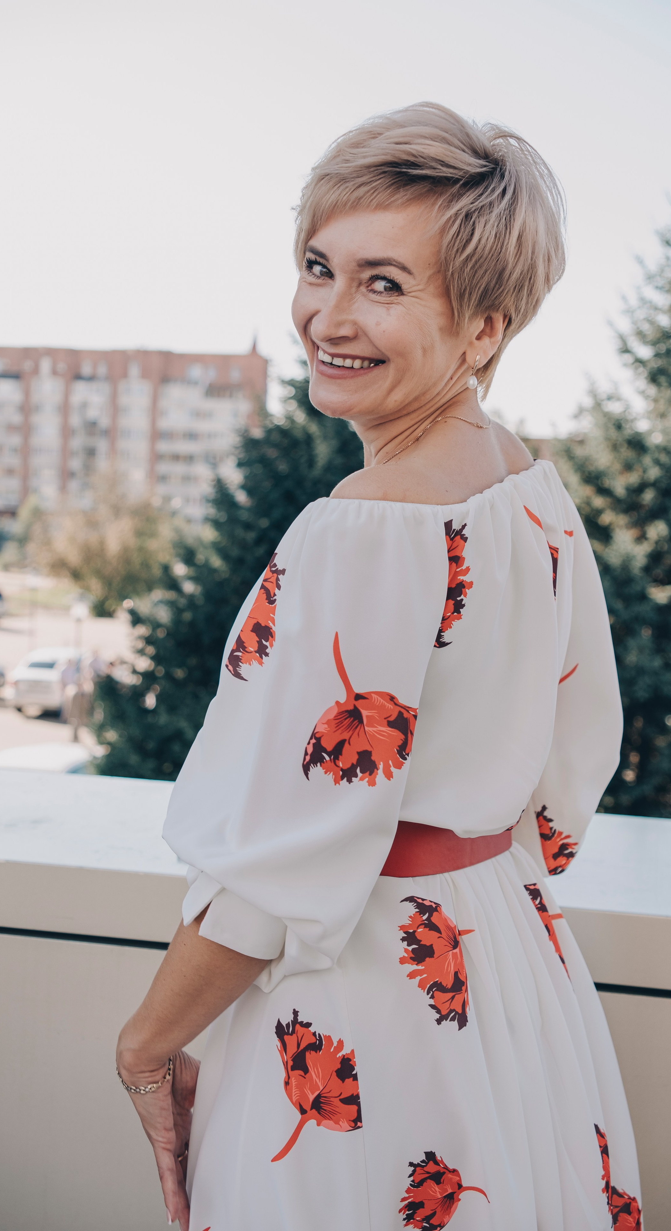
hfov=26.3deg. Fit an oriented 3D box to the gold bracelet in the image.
[{"bbox_3d":[-0.165,0.392,1.240,0.056,0.017,0.056,9,32,-6],"label":"gold bracelet"}]

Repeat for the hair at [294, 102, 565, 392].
[{"bbox_3d":[0.077,-0.301,1.180,0.195,0.235,0.230,15,12,36],"label":"hair"}]

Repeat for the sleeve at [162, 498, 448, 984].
[{"bbox_3d":[-0.028,0.095,1.100,0.200,0.355,0.170,13,4,28],"label":"sleeve"}]

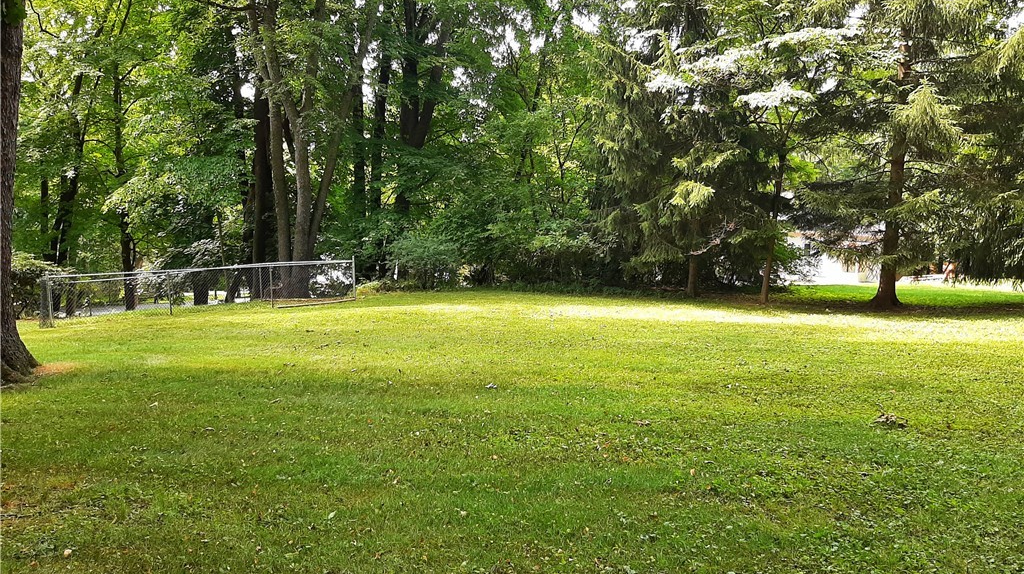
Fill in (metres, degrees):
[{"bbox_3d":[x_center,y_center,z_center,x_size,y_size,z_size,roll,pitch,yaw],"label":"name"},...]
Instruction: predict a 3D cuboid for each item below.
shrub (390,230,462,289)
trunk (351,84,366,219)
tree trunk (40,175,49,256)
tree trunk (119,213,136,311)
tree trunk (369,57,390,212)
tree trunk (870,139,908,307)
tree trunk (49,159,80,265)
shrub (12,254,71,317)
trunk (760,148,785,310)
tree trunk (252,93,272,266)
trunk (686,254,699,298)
[{"bbox_3d":[-2.890,-0.913,26.000,2.434,2.062,2.100,-1,3,-6],"label":"shrub"},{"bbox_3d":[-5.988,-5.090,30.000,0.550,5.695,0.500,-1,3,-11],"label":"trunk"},{"bbox_3d":[-20.059,-2.896,33.000,0.340,3.776,0.330,-2,4,-31],"label":"tree trunk"},{"bbox_3d":[-12.998,-0.828,26.000,0.550,3.313,0.480,-2,4,-26],"label":"tree trunk"},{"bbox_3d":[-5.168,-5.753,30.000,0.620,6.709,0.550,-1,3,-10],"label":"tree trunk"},{"bbox_3d":[10.058,-1.728,20.600,0.850,4.661,0.700,1,4,26],"label":"tree trunk"},{"bbox_3d":[-16.292,-2.567,28.000,1.000,4.150,0.700,-2,4,-30],"label":"tree trunk"},{"bbox_3d":[-12.313,-0.052,20.000,1.768,1.742,1.600,-3,4,-32],"label":"shrub"},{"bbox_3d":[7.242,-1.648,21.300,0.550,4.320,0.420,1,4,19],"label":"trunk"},{"bbox_3d":[-8.759,-3.598,27.000,0.660,6.389,0.620,-2,3,-18],"label":"tree trunk"},{"bbox_3d":[5.633,-0.359,24.000,0.360,1.373,0.350,0,3,13],"label":"trunk"}]

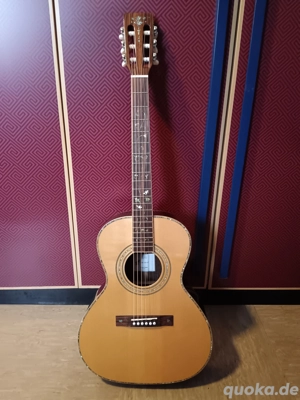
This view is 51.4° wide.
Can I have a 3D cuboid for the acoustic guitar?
[{"bbox_3d":[-0.019,0.021,0.883,0.381,1.022,0.114,-1,7,0],"label":"acoustic guitar"}]

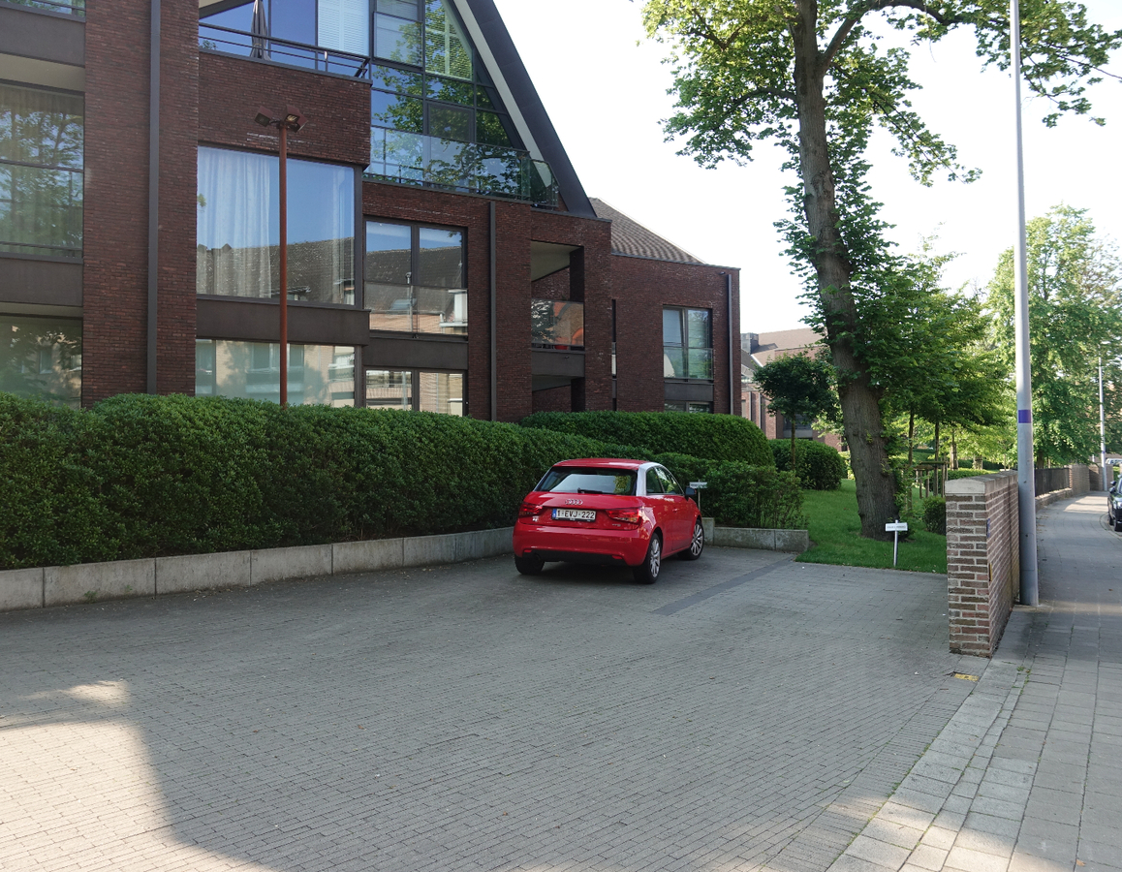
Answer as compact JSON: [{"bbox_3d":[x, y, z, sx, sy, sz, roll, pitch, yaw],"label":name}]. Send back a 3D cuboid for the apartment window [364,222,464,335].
[{"bbox_3d":[-3.073,-3.312,18.400,2.210,2.330,0.150,1,-3,-27],"label":"apartment window"}]

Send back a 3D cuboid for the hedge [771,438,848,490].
[{"bbox_3d":[9.654,1.109,34.618,3.300,2.010,2.600,1,-3,-27],"label":"hedge"}]

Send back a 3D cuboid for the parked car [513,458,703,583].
[{"bbox_3d":[0.810,1.052,11.870,1.740,1.416,3.954,-1,-2,20],"label":"parked car"}]

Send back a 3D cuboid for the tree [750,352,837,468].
[{"bbox_3d":[5.093,-0.015,18.978,1.900,3.530,1.900,-1,-2,15],"label":"tree"}]

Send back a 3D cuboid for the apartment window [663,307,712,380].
[{"bbox_3d":[3.982,-2.907,27.400,1.920,2.320,0.150,1,-3,-27],"label":"apartment window"}]

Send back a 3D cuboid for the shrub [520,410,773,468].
[{"bbox_3d":[1.776,0.559,18.273,5.500,2.100,1.800,1,-3,-27],"label":"shrub"}]

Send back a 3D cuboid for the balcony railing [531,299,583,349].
[{"bbox_3d":[-0.130,-2.604,20.267,1.460,1.080,0.080,1,-3,-27],"label":"balcony railing"}]

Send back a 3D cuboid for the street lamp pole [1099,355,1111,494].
[{"bbox_3d":[28.687,-0.845,46.149,0.200,7.500,0.200,-2,-3,30],"label":"street lamp pole"}]

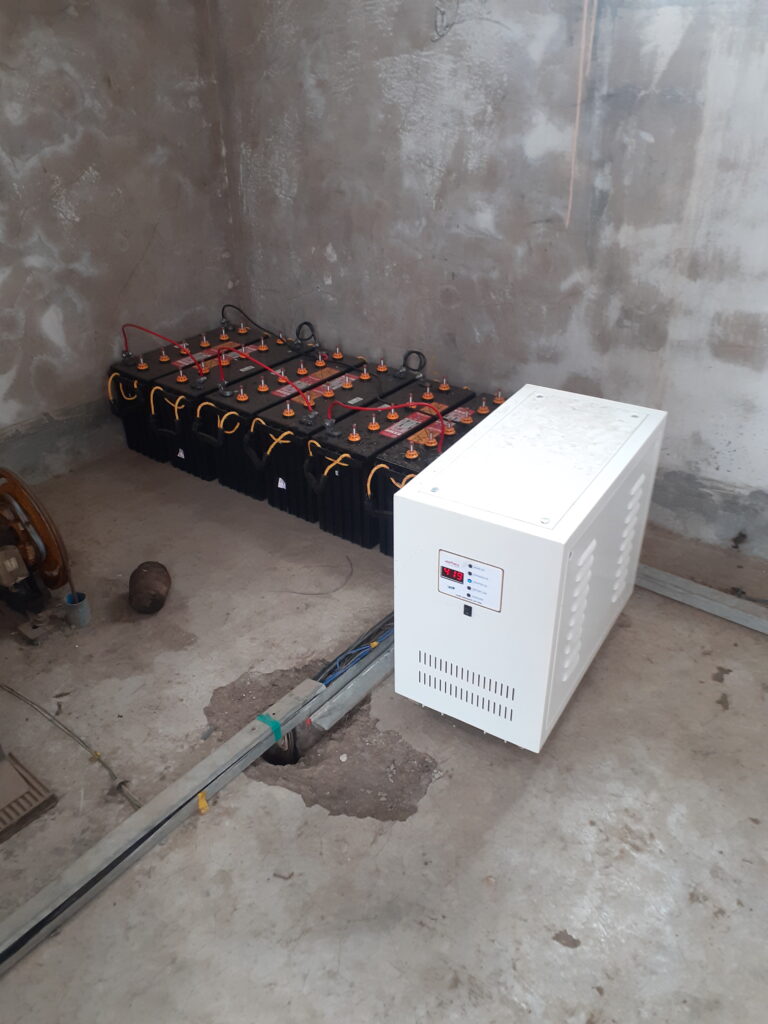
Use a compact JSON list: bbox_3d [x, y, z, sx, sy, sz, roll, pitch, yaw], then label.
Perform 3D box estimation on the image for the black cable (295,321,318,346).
[{"bbox_3d":[-0.235,-0.541,2.420,0.065,0.062,0.040,21,38,32],"label":"black cable"}]

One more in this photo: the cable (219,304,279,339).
[{"bbox_3d":[-0.432,-0.611,2.555,0.220,0.066,0.045,21,38,32],"label":"cable"}]

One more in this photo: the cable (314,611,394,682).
[{"bbox_3d":[-0.054,0.281,1.644,0.045,0.030,0.260,22,38,33],"label":"cable"}]

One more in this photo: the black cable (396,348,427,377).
[{"bbox_3d":[0.076,-0.414,2.218,0.078,0.057,0.040,21,38,32],"label":"black cable"}]

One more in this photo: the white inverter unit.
[{"bbox_3d":[0.287,0.076,1.544,0.292,0.440,0.543,17,36,27],"label":"white inverter unit"}]

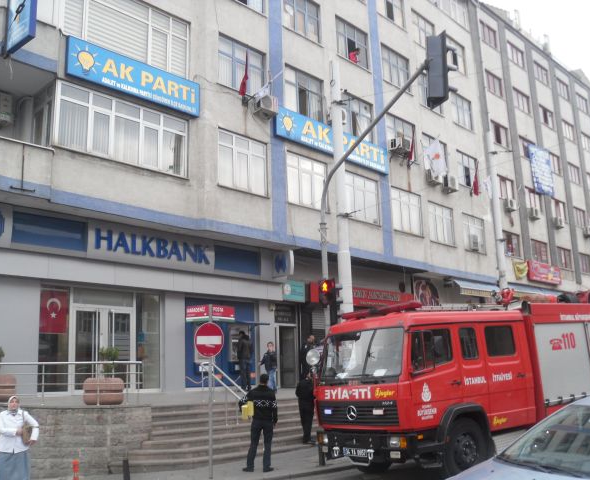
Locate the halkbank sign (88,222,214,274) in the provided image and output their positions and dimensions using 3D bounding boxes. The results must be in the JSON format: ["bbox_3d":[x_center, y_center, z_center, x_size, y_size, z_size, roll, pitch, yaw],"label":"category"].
[{"bbox_3d":[-3.870,0.253,17.331,0.150,1.000,4.037,-14,-17,42],"label":"halkbank sign"}]

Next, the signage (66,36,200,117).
[{"bbox_3d":[-4.181,-4.245,16.765,0.180,0.970,3.958,-14,-17,42],"label":"signage"}]

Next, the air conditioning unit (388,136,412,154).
[{"bbox_3d":[4.103,-3.702,24.679,0.520,0.450,0.580,-13,-17,43],"label":"air conditioning unit"}]

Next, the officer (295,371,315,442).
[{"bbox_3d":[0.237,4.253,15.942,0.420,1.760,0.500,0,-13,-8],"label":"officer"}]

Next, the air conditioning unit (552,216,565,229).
[{"bbox_3d":[14.796,-0.965,35.258,0.300,0.520,0.780,-13,-17,43],"label":"air conditioning unit"}]

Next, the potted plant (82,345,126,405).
[{"bbox_3d":[-3.811,2.703,12.511,0.680,1.120,0.760,-14,-17,42],"label":"potted plant"}]

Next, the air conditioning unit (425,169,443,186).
[{"bbox_3d":[5.815,-2.621,26.148,0.300,0.530,0.780,-13,-17,43],"label":"air conditioning unit"}]

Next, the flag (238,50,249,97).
[{"bbox_3d":[-1.554,-5.008,18.964,0.250,1.300,0.320,-13,-17,43],"label":"flag"}]

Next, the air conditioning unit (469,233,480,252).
[{"bbox_3d":[8.357,0.126,29.265,0.250,0.640,0.680,-14,-17,42],"label":"air conditioning unit"}]

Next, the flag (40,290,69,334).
[{"bbox_3d":[-5.760,1.732,15.056,0.030,1.030,0.700,-13,-17,43],"label":"flag"}]

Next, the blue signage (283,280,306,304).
[{"bbox_3d":[-0.016,1.650,20.062,0.150,0.660,0.970,-13,-17,43],"label":"blue signage"}]

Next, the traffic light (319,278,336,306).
[{"bbox_3d":[0.673,1.087,13.020,0.260,0.560,0.220,-9,-14,28],"label":"traffic light"}]

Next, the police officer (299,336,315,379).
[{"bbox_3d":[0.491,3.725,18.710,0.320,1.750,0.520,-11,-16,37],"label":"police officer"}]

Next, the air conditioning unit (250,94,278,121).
[{"bbox_3d":[-0.889,-4.123,19.473,0.310,0.530,0.790,-14,-17,42],"label":"air conditioning unit"}]

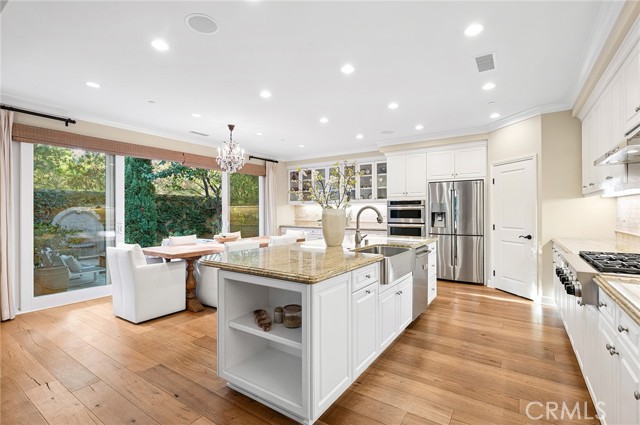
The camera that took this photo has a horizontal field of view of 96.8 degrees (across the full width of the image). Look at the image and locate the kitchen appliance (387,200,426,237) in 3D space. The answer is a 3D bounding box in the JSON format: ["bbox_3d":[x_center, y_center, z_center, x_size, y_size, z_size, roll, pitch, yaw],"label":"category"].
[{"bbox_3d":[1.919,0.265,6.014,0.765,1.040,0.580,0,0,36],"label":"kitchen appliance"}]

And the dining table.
[{"bbox_3d":[-1.417,0.900,4.782,0.940,0.770,2.600,0,0,36],"label":"dining table"}]

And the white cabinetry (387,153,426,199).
[{"bbox_3d":[1.929,-0.730,6.019,0.810,0.910,0.600,0,0,36],"label":"white cabinetry"}]

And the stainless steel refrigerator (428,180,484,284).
[{"bbox_3d":[2.705,0.370,5.539,0.920,1.820,0.760,0,0,36],"label":"stainless steel refrigerator"}]

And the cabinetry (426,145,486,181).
[{"bbox_3d":[2.665,-0.900,5.493,1.000,0.560,0.600,0,0,36],"label":"cabinetry"}]

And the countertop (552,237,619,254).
[{"bbox_3d":[2.997,0.405,3.083,0.640,0.050,1.420,0,0,36],"label":"countertop"}]

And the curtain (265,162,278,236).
[{"bbox_3d":[-1.201,0.010,6.961,0.130,2.530,0.450,0,0,36],"label":"curtain"}]

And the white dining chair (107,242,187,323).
[{"bbox_3d":[-2.172,0.850,3.619,0.560,0.870,0.660,0,0,36],"label":"white dining chair"}]

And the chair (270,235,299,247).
[{"bbox_3d":[-0.835,0.850,5.029,0.640,0.870,0.570,0,0,36],"label":"chair"}]

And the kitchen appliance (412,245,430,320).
[{"bbox_3d":[1.026,0.830,3.678,0.600,0.860,0.630,0,0,36],"label":"kitchen appliance"}]

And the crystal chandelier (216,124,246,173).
[{"bbox_3d":[-1.464,-1.067,4.700,0.500,0.790,0.500,0,0,0],"label":"crystal chandelier"}]

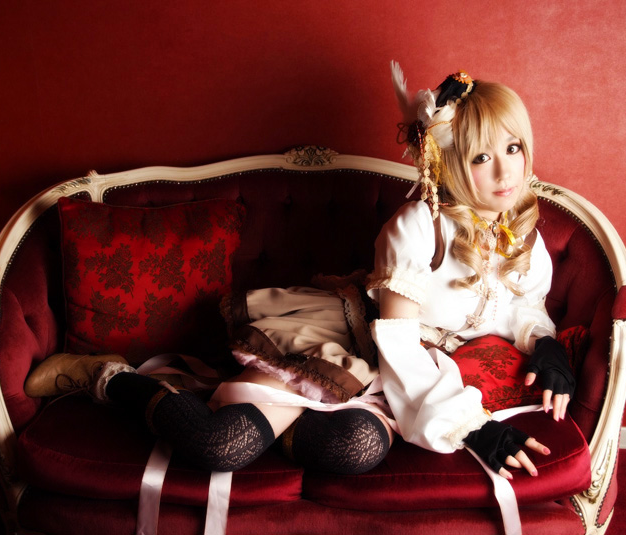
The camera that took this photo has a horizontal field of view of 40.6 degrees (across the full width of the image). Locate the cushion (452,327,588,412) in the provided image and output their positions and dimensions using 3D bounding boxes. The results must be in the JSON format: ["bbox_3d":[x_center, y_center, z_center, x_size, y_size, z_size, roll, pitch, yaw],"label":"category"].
[{"bbox_3d":[0.453,0.238,1.950,0.400,0.150,0.360,-4,39,4],"label":"cushion"}]

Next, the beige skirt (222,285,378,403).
[{"bbox_3d":[-0.018,0.162,1.830,0.370,0.230,0.320,4,9,17],"label":"beige skirt"}]

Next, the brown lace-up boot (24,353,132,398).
[{"bbox_3d":[-0.543,0.249,1.950,0.245,0.095,0.120,-10,32,-7],"label":"brown lace-up boot"}]

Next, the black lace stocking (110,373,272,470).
[{"bbox_3d":[-0.248,0.311,1.740,0.180,0.130,0.420,-11,18,-42],"label":"black lace stocking"}]

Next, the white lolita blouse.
[{"bbox_3d":[0.297,0.114,1.690,0.360,0.460,0.300,-1,18,-4],"label":"white lolita blouse"}]

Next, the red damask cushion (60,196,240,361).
[{"bbox_3d":[-0.397,0.052,2.080,0.450,0.430,0.150,0,-4,-12],"label":"red damask cushion"}]

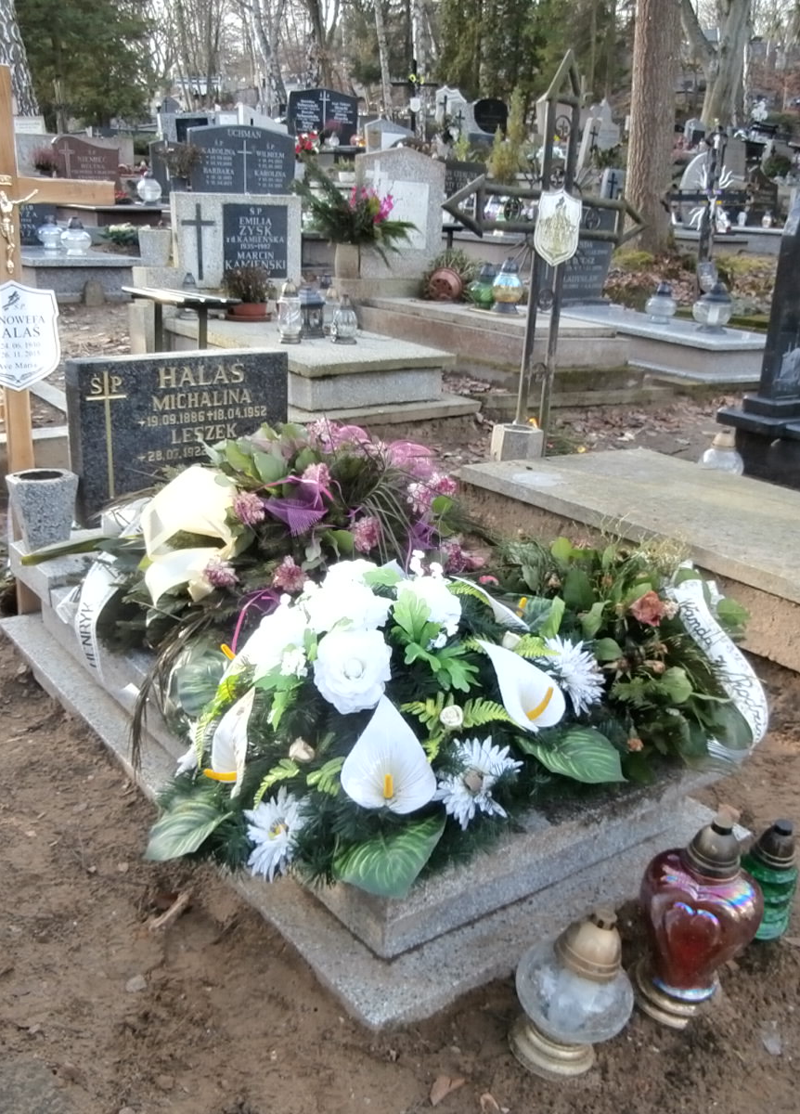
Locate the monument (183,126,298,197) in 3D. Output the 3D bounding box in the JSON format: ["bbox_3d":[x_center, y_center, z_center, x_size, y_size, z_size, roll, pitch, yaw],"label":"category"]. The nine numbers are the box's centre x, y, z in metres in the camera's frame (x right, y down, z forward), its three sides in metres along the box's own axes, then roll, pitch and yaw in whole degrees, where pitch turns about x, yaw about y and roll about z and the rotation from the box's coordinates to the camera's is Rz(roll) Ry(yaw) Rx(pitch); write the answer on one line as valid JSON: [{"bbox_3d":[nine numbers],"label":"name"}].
[{"bbox_3d":[-1.599,-3.940,10.361,1.140,0.720,0.100,-12,24,-36],"label":"monument"}]

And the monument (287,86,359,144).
[{"bbox_3d":[-1.049,-5.994,14.000,1.040,0.720,0.120,-10,22,-33],"label":"monument"}]

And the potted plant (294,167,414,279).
[{"bbox_3d":[-0.286,-2.146,6.603,0.750,0.740,0.550,-10,22,-33],"label":"potted plant"}]

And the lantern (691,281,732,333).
[{"bbox_3d":[2.109,-1.674,6.884,0.260,0.310,0.260,8,20,15],"label":"lantern"}]

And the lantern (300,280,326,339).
[{"bbox_3d":[-0.505,-1.462,6.047,0.155,0.310,0.155,-12,24,-36],"label":"lantern"}]

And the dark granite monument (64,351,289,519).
[{"bbox_3d":[-0.699,-0.399,3.344,0.724,0.506,0.090,-12,24,-36],"label":"dark granite monument"}]

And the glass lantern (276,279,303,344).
[{"bbox_3d":[-0.559,-1.261,5.266,0.140,0.310,0.140,2,19,-1],"label":"glass lantern"}]

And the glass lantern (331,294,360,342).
[{"bbox_3d":[-0.280,-1.255,5.404,0.145,0.235,0.145,2,19,-1],"label":"glass lantern"}]

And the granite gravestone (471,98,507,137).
[{"bbox_3d":[1.402,-6.828,16.052,0.600,0.600,0.100,-12,24,-36],"label":"granite gravestone"}]

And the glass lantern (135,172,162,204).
[{"bbox_3d":[-2.596,-3.809,10.671,0.250,0.290,0.250,-2,20,-13],"label":"glass lantern"}]

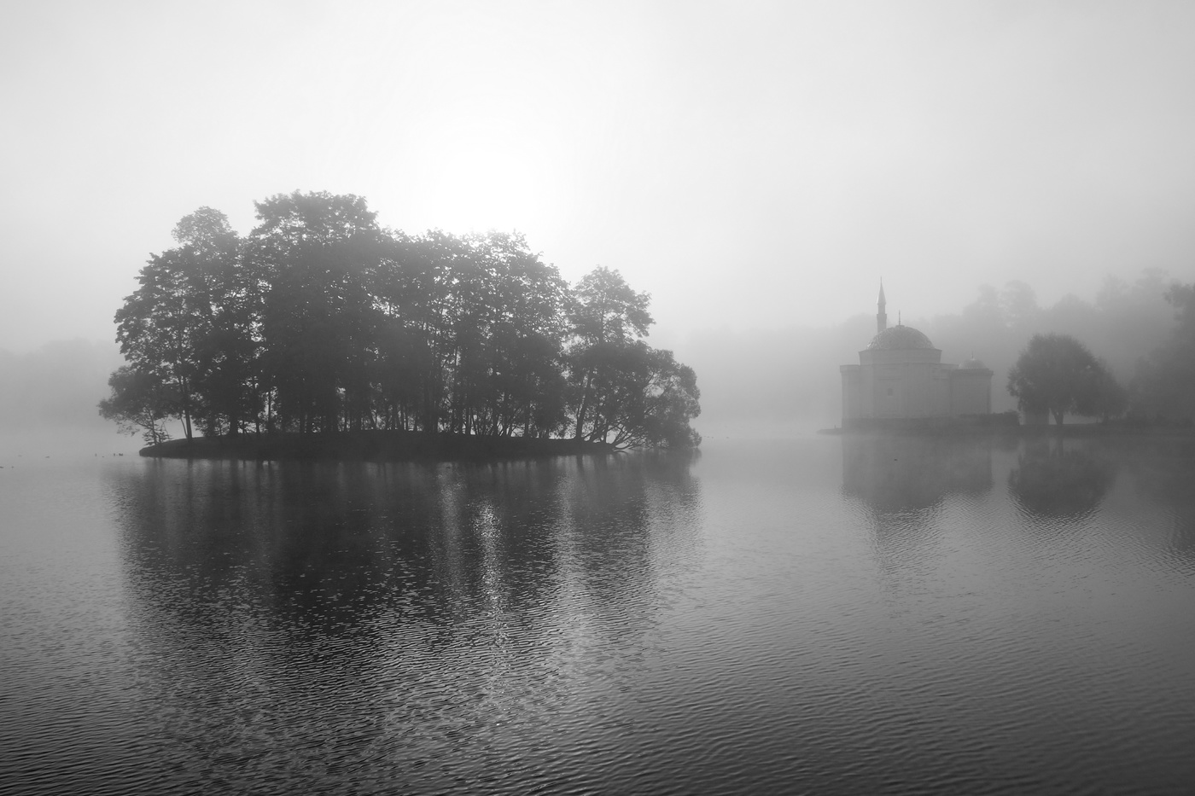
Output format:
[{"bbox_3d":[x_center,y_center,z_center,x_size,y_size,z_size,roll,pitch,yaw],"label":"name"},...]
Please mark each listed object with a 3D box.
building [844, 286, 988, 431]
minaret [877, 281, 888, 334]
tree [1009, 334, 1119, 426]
[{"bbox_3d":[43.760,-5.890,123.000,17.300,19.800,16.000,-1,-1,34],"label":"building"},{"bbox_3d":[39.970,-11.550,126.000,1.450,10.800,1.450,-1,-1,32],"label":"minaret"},{"bbox_3d":[63.030,-2.580,121.000,15.300,12.500,14.000,-1,-1,27],"label":"tree"}]

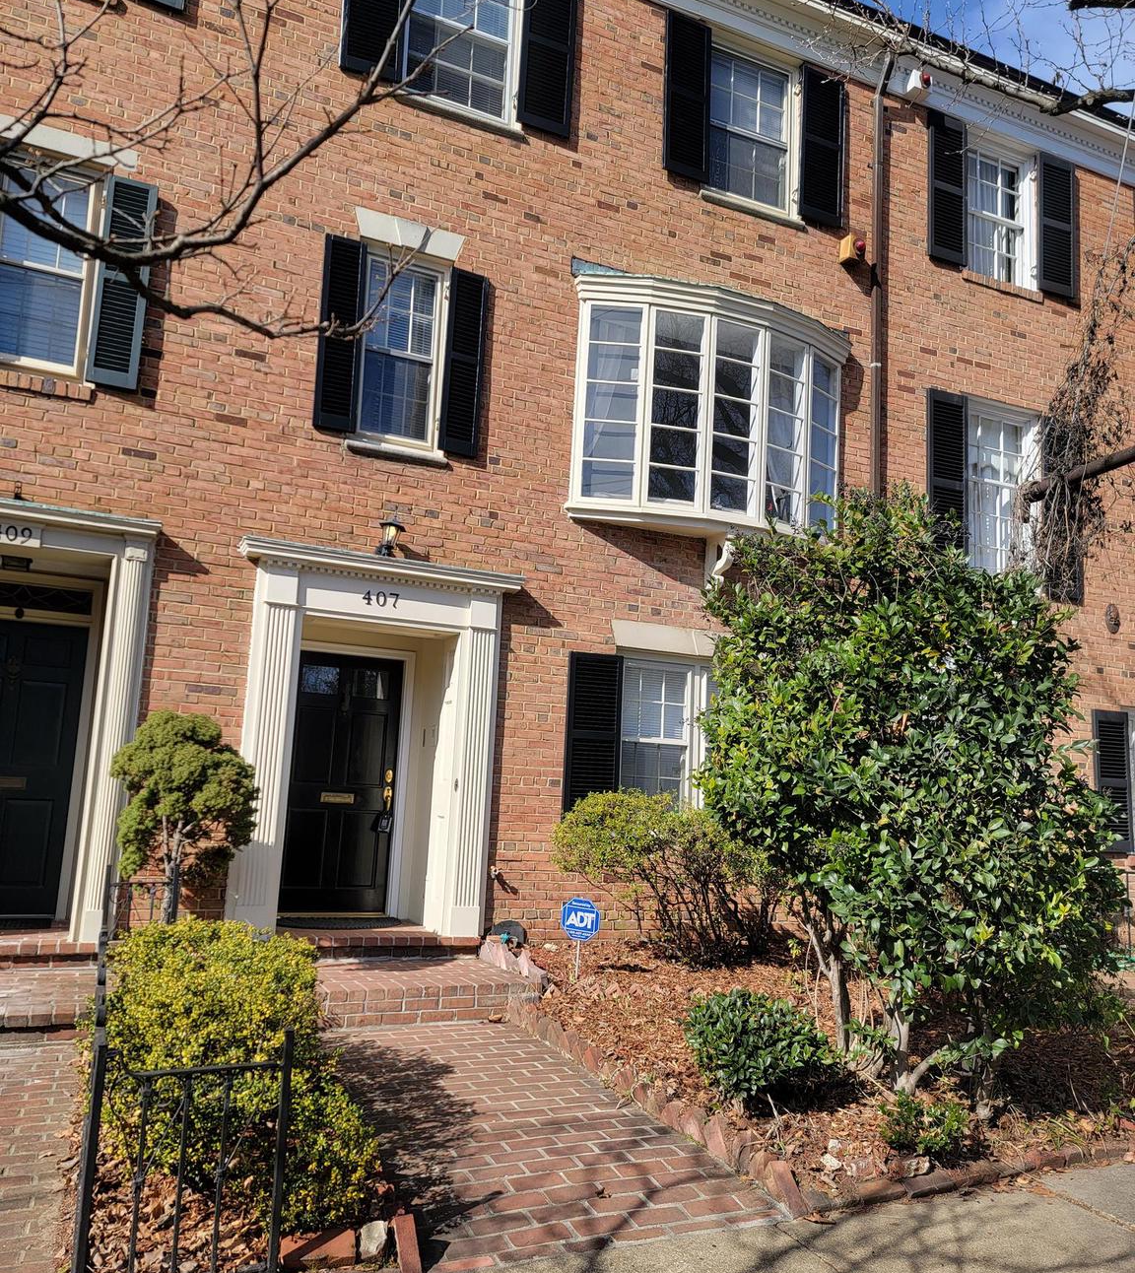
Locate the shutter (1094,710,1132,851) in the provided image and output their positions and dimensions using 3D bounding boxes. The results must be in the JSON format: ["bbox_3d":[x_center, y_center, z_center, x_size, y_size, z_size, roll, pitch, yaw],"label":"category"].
[{"bbox_3d":[5.383,1.423,10.356,0.492,1.354,0.040,7,-9,-23],"label":"shutter"}]

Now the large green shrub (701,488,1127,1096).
[{"bbox_3d":[1.726,0.699,5.439,1.978,3.071,1.978,7,-9,-23],"label":"large green shrub"}]

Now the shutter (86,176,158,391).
[{"bbox_3d":[-2.863,-2.279,6.740,0.310,1.401,0.050,7,-9,-23],"label":"shutter"}]

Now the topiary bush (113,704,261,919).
[{"bbox_3d":[-2.277,1.187,6.172,0.812,1.484,0.800,7,-9,-23],"label":"topiary bush"}]

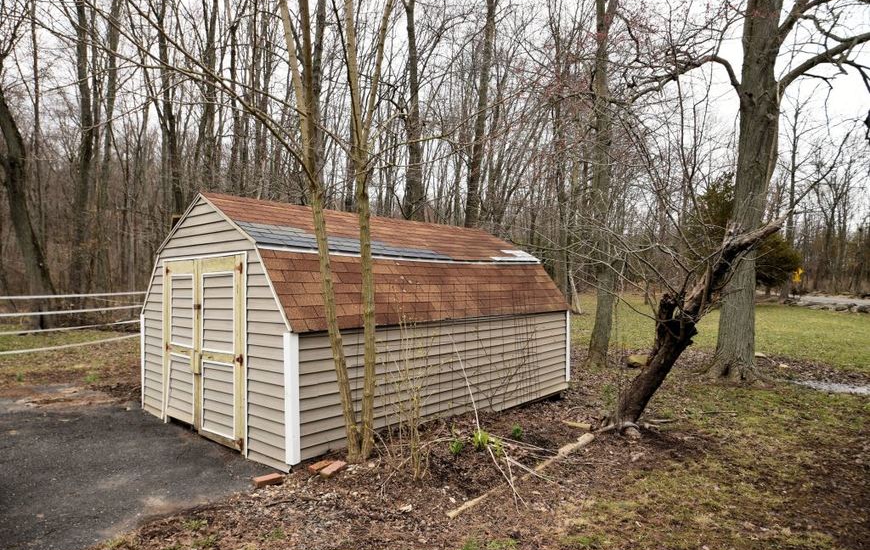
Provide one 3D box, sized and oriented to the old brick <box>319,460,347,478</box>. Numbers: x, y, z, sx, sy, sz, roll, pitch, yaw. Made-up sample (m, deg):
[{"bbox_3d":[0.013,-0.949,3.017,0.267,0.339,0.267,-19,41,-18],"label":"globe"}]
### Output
[{"bbox_3d":[-0.824,1.615,4.173,0.095,0.057,0.205,-1,6,35],"label":"old brick"}]

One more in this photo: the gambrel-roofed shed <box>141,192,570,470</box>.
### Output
[{"bbox_3d":[-0.767,0.442,7.052,3.321,2.519,4.955,-1,-1,42],"label":"gambrel-roofed shed"}]

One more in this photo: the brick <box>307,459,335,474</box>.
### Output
[{"bbox_3d":[-0.954,1.633,4.283,0.095,0.057,0.198,-1,0,35],"label":"brick"}]

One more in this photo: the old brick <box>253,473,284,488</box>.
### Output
[{"bbox_3d":[-1.312,1.626,3.995,0.198,0.057,0.094,2,-2,-41],"label":"old brick"}]

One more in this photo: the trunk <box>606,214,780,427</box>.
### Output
[{"bbox_3d":[2.862,0.593,5.675,1.802,2.393,0.600,0,-1,14],"label":"trunk"}]

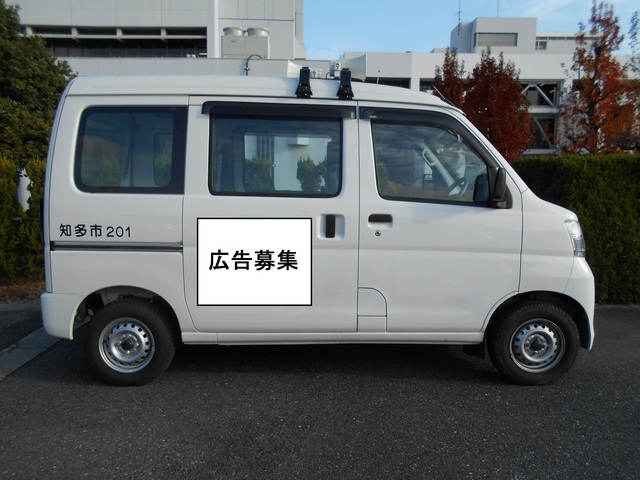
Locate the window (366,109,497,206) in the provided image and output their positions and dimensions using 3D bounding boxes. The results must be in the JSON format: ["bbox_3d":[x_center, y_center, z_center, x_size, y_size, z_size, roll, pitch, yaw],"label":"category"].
[{"bbox_3d":[0.658,-0.484,2.831,0.761,0.589,0.050,0,-1,-1],"label":"window"}]

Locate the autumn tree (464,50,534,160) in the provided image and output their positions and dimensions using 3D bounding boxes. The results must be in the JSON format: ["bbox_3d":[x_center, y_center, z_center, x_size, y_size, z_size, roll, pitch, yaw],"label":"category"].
[{"bbox_3d":[4.299,-2.210,11.868,1.747,4.905,1.747,0,4,0],"label":"autumn tree"}]

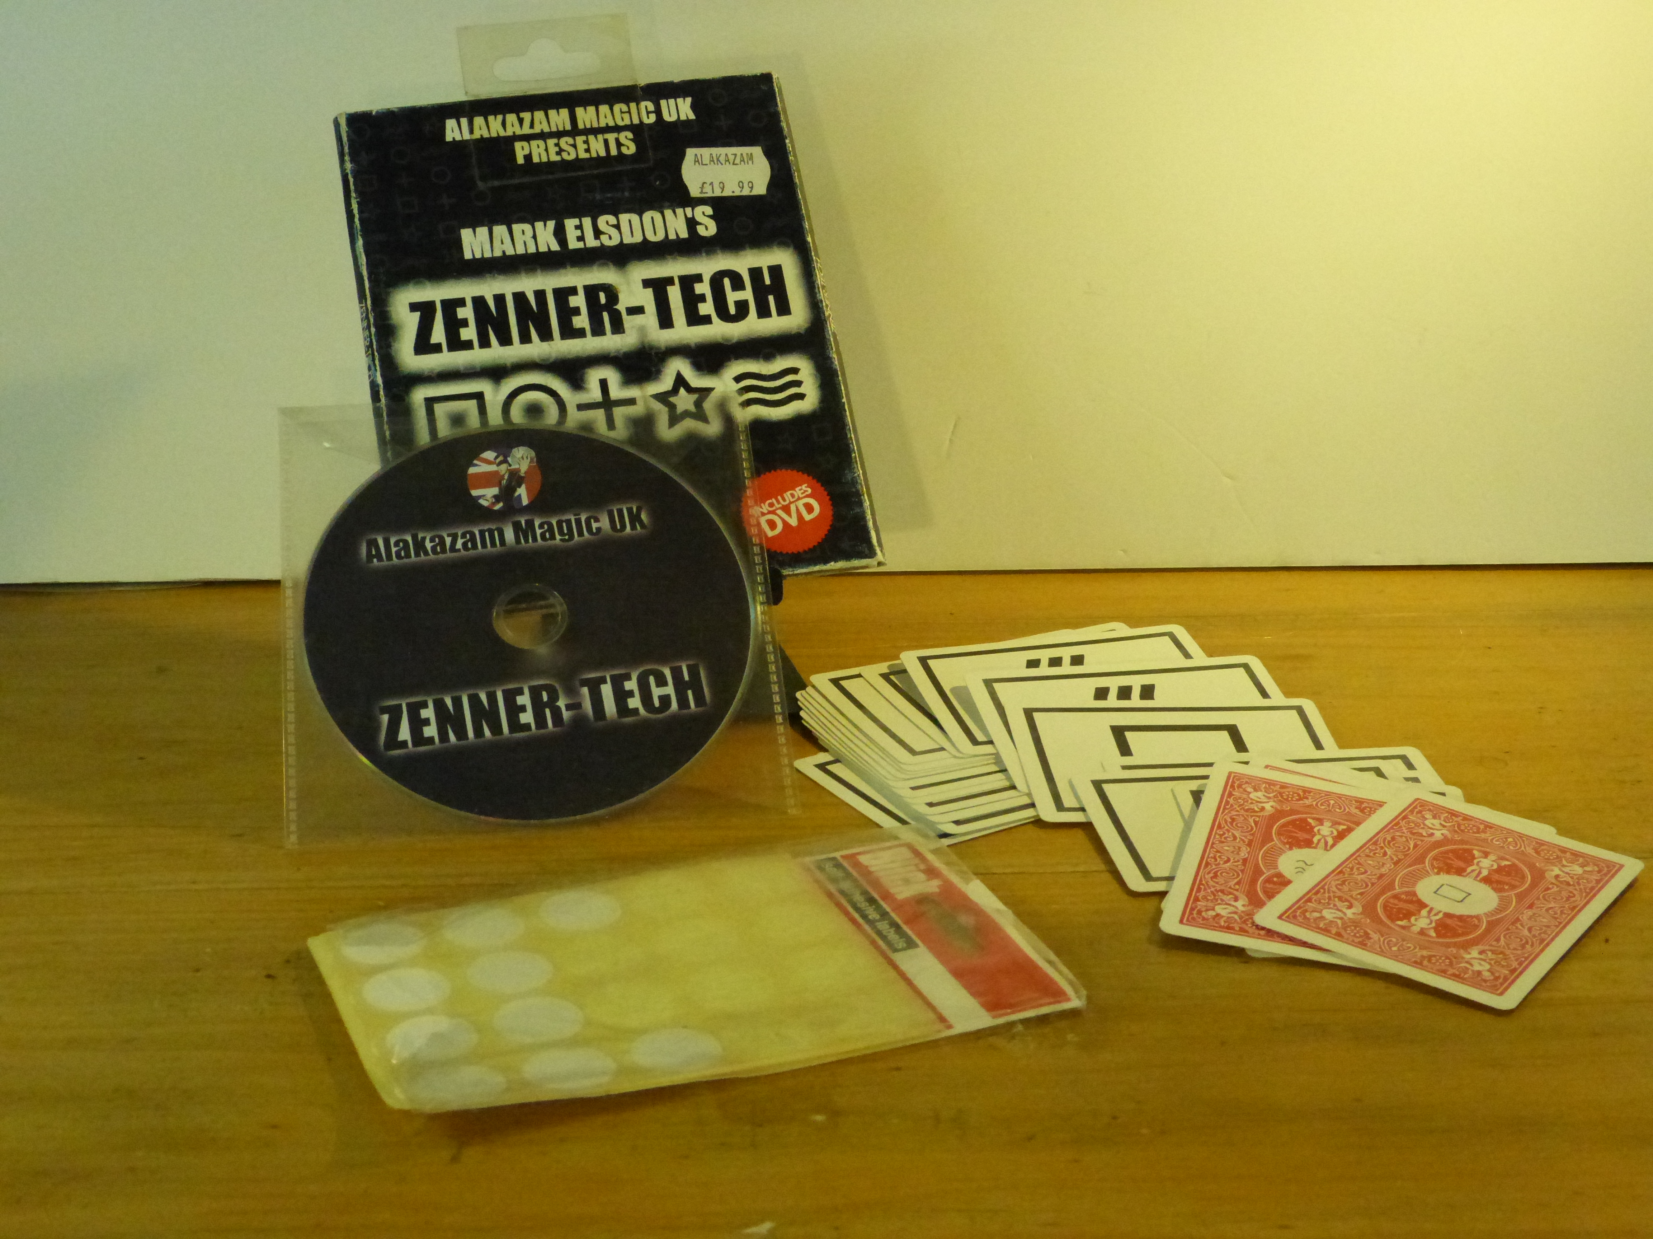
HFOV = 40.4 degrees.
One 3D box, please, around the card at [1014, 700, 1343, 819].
[{"bbox_3d":[0.097,0.037,0.605,0.089,0.001,0.064,0,27,-5],"label":"card"}]

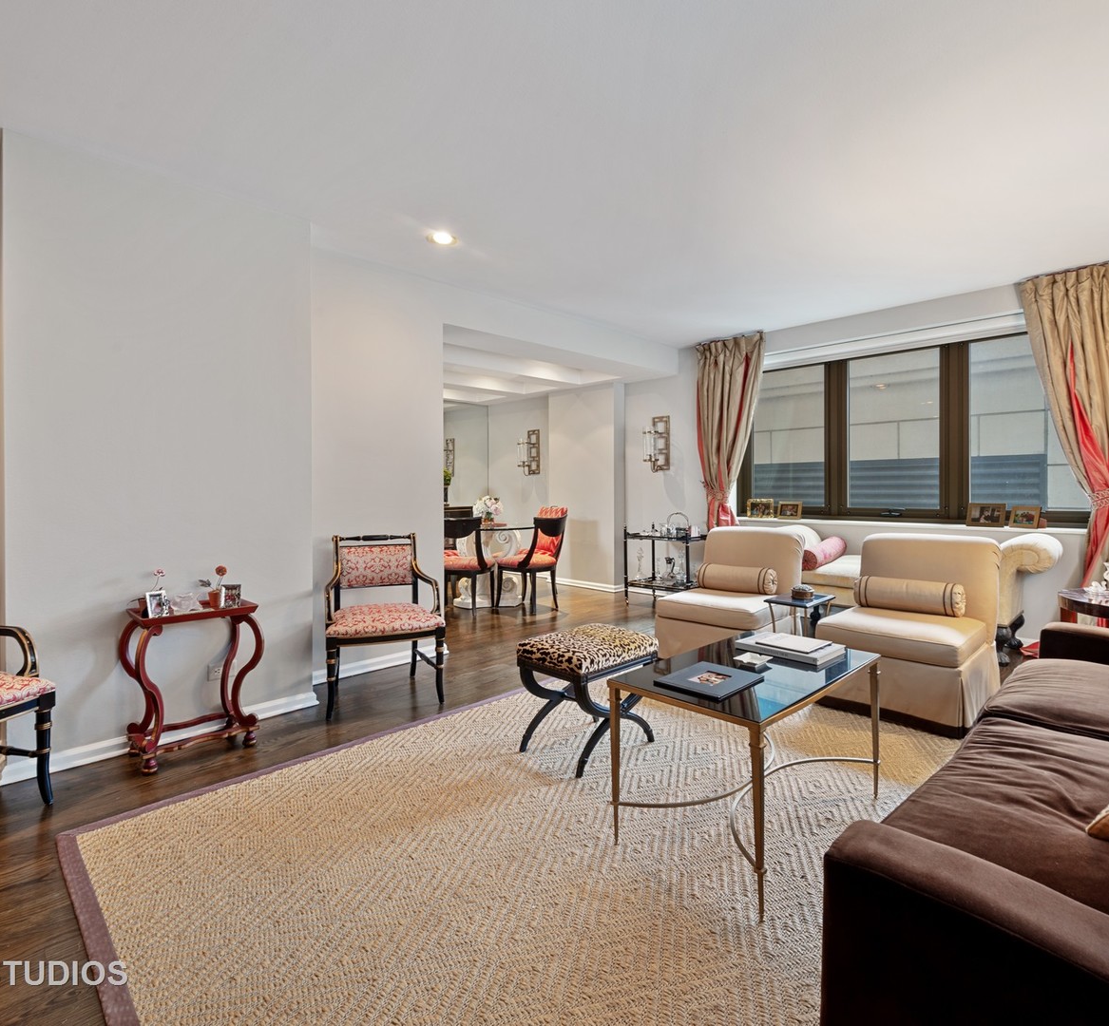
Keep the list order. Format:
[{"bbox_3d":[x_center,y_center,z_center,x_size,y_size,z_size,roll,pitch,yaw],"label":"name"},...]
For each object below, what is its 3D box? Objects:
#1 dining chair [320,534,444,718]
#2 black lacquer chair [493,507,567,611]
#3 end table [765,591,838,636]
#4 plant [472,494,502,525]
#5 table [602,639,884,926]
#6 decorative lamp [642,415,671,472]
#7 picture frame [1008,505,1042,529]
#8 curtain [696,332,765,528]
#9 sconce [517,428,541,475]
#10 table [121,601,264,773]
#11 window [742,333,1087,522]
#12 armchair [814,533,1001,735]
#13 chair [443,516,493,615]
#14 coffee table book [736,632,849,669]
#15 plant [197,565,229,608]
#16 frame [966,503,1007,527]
[{"bbox_3d":[-0.929,0.542,3.184,0.570,0.860,0.570,-1,2,-23],"label":"dining chair"},{"bbox_3d":[-0.236,0.429,5.543,0.570,0.910,0.460,2,3,45],"label":"black lacquer chair"},{"bbox_3d":[1.416,0.741,3.439,0.390,0.475,0.255,-2,3,-44],"label":"end table"},{"bbox_3d":[-0.651,-0.035,5.860,0.290,0.320,0.290,0,2,0],"label":"plant"},{"bbox_3d":[0.649,0.753,1.956,0.490,0.507,0.870,2,3,45],"label":"table"},{"bbox_3d":[0.999,-0.680,5.942,0.210,0.565,0.210,-2,3,-44],"label":"decorative lamp"},{"bbox_3d":[3.098,0.029,3.938,0.065,0.141,0.160,-2,3,-44],"label":"picture frame"},{"bbox_3d":[1.571,-0.349,5.450,0.640,2.450,0.190,2,3,45],"label":"curtain"},{"bbox_3d":[-0.332,-0.723,7.278,0.200,0.550,0.250,2,3,45],"label":"sconce"},{"bbox_3d":[-1.524,0.697,2.528,0.290,0.605,0.460,2,3,45],"label":"table"},{"bbox_3d":[2.596,-0.589,4.723,2.460,1.310,0.120,2,3,45],"label":"window"},{"bbox_3d":[1.903,0.557,3.226,0.810,0.860,0.660,-2,3,-44],"label":"armchair"},{"bbox_3d":[-0.797,0.462,5.410,0.460,0.860,0.560,0,2,13],"label":"chair"},{"bbox_3d":[0.867,0.498,2.208,0.235,0.032,0.310,-2,3,-44],"label":"coffee table book"},{"bbox_3d":[-1.495,0.327,2.635,0.110,0.197,0.100,-2,3,-44],"label":"plant"},{"bbox_3d":[2.960,0.015,4.076,0.070,0.155,0.210,-2,3,-44],"label":"frame"}]

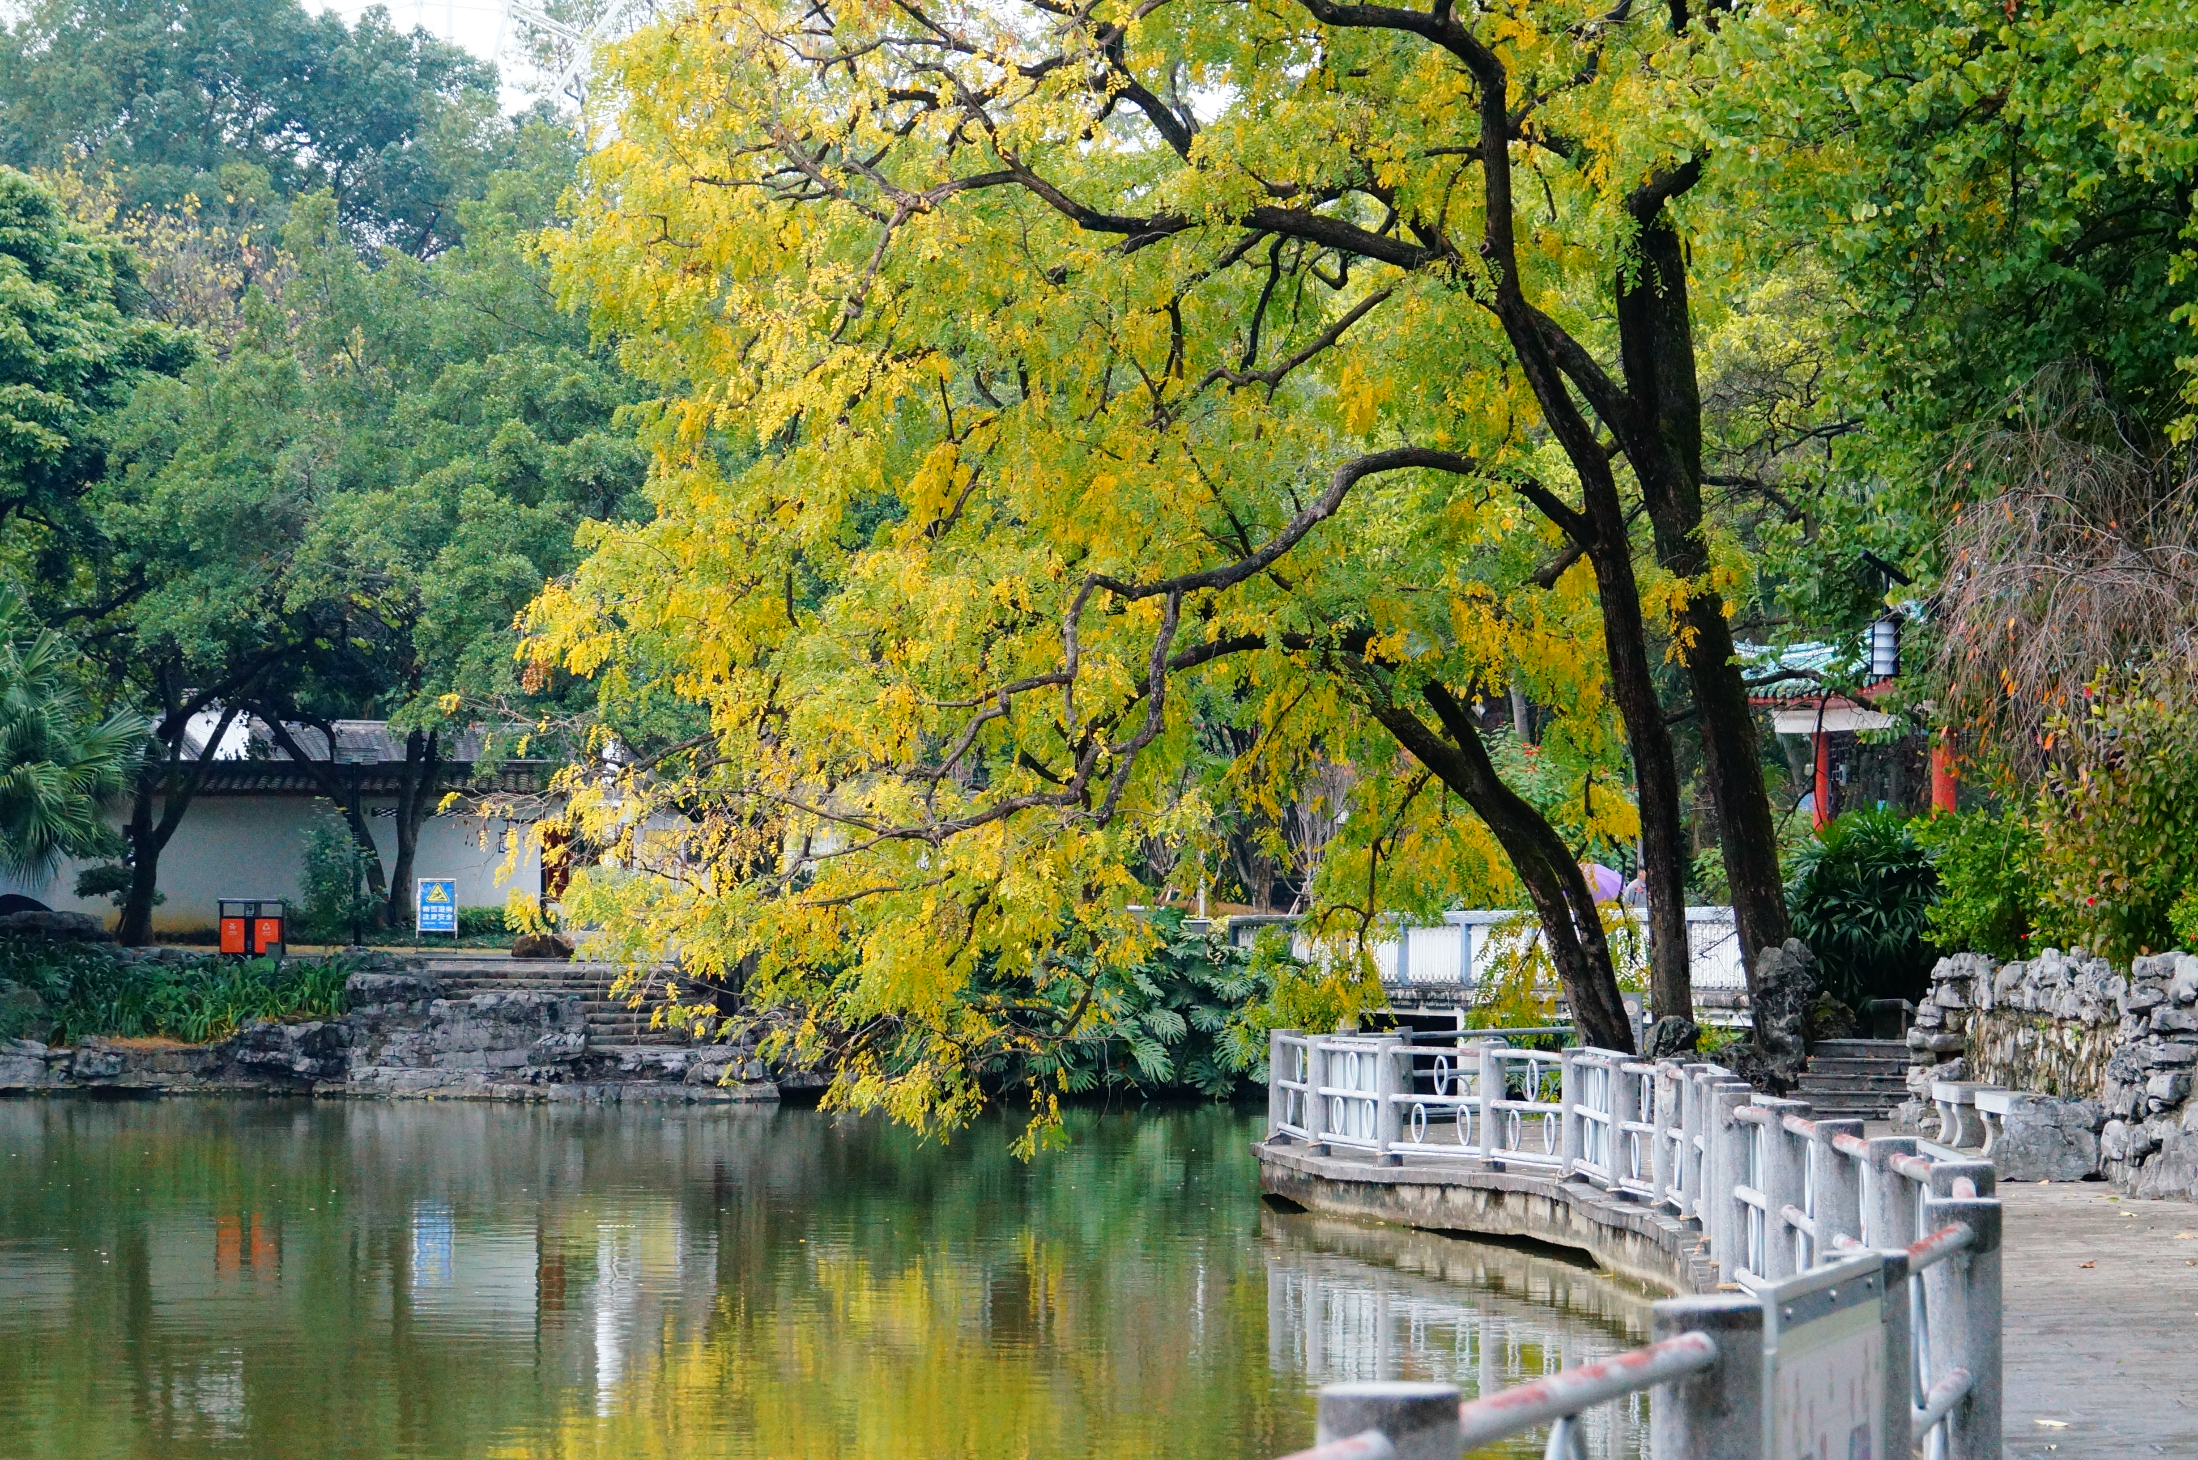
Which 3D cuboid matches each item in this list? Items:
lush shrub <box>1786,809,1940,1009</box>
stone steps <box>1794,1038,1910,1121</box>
[{"bbox_3d":[7.967,1.931,64.800,1.750,2.200,1.700,0,-2,0],"label":"lush shrub"},{"bbox_3d":[7.435,3.460,61.300,1.350,0.780,1.400,-1,-2,21],"label":"stone steps"}]

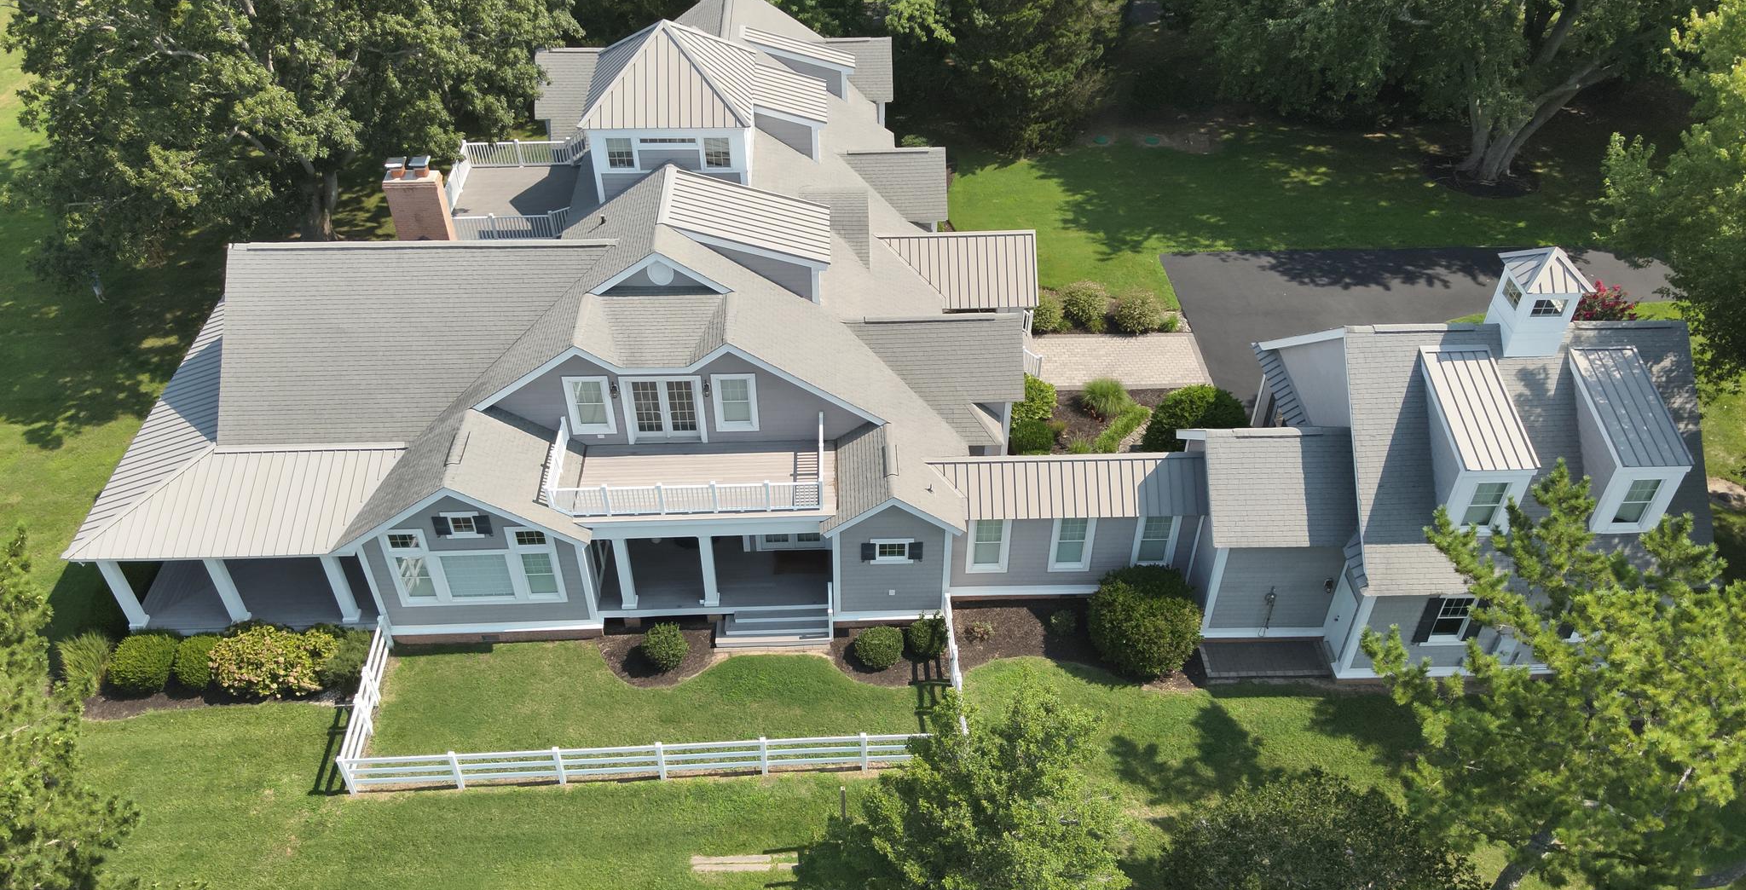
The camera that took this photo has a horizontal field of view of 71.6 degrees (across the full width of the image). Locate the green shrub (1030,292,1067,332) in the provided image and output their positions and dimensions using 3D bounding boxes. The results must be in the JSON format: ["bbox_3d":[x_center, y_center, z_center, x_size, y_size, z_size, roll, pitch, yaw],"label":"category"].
[{"bbox_3d":[6.010,-4.735,42.862,1.707,1.450,1.707,-1,39,-1],"label":"green shrub"}]

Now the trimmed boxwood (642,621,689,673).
[{"bbox_3d":[-5.315,5.159,30.947,1.171,1.200,1.171,-1,39,-1],"label":"trimmed boxwood"}]

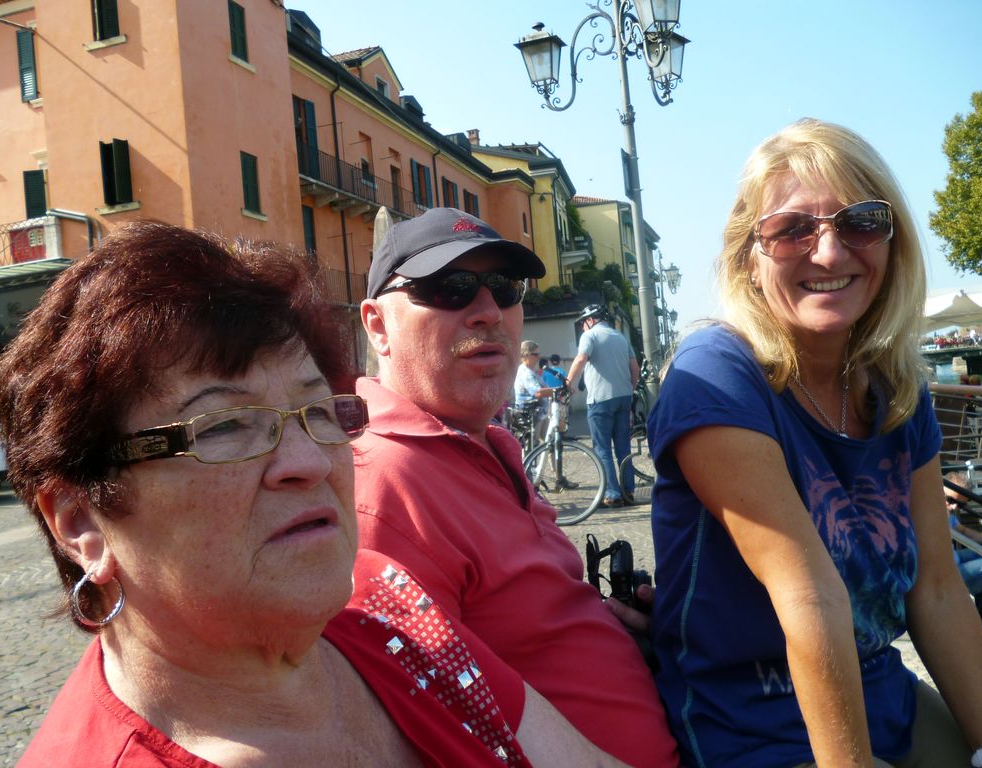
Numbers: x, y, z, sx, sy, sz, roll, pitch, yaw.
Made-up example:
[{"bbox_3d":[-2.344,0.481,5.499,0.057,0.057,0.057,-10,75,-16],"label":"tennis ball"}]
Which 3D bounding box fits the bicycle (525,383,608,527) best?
[{"bbox_3d":[0.405,0.585,7.322,0.620,1.180,1.620,-4,0,-17],"label":"bicycle"}]

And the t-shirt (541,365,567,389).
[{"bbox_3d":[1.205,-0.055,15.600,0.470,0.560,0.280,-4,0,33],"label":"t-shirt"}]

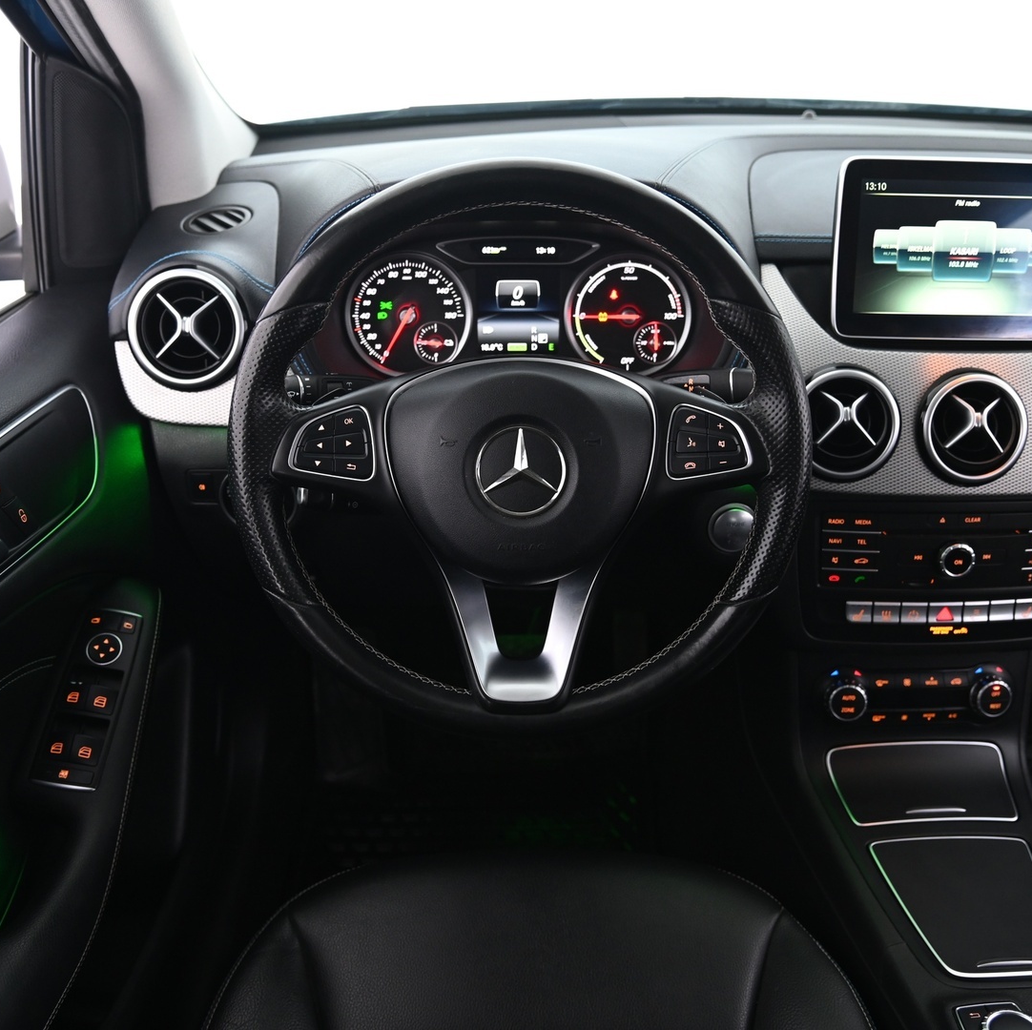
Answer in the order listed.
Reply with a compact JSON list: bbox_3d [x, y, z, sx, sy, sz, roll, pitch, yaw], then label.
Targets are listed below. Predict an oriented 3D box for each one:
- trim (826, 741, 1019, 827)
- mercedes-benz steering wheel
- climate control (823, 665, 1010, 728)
[{"bbox_3d":[0.365,0.238,0.920,0.156,0.020,0.079,-1,52,-3],"label":"trim"},{"bbox_3d":[0.003,-0.042,0.682,0.373,0.366,0.085,0,5,0],"label":"mercedes-benz steering wheel"},{"bbox_3d":[0.363,0.164,0.939,0.166,0.053,0.032,-1,14,-3],"label":"climate control"}]

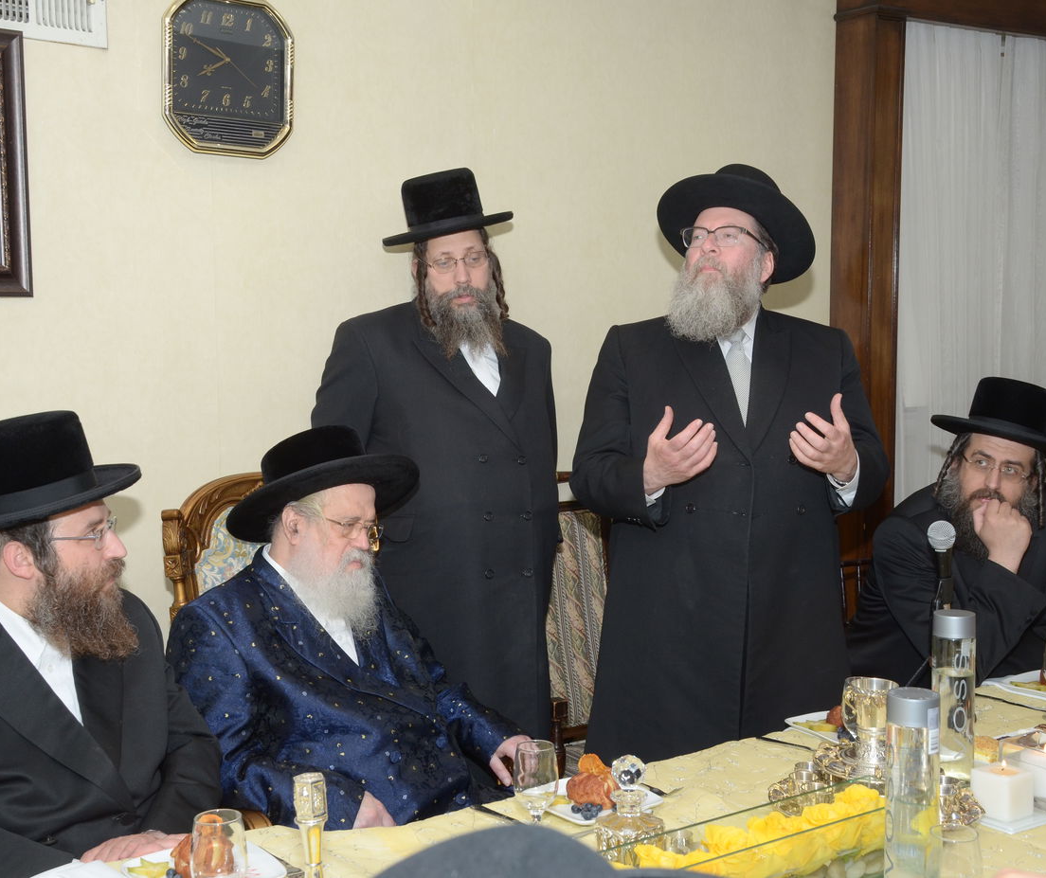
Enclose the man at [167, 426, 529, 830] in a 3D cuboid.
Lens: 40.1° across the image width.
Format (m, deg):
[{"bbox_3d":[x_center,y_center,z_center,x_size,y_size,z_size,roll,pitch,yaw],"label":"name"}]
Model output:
[{"bbox_3d":[-0.236,0.628,2.454,0.640,1.300,0.780,-6,9,-43],"label":"man"}]

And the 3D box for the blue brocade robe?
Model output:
[{"bbox_3d":[-0.261,0.552,2.466,0.640,0.720,0.640,-6,9,-43],"label":"blue brocade robe"}]

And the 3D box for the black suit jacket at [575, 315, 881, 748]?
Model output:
[{"bbox_3d":[0.390,0.254,2.845,0.620,1.020,0.440,-1,6,-6],"label":"black suit jacket"}]

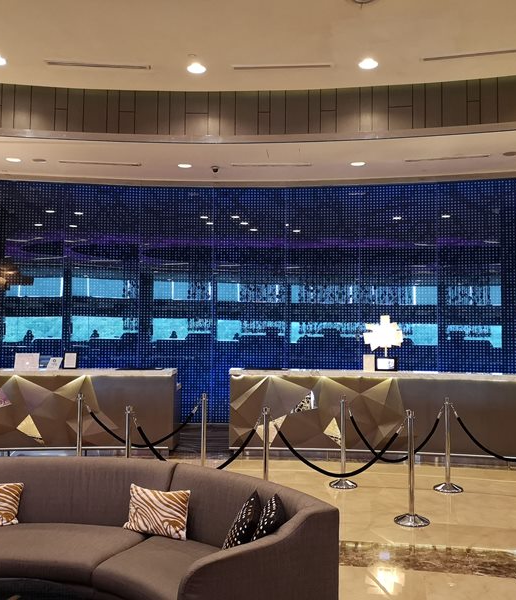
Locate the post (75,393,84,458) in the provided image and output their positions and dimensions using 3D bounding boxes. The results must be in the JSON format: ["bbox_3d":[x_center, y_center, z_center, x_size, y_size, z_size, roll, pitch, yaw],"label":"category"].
[{"bbox_3d":[-1.899,1.480,6.650,0.310,0.955,0.310,0,-3,0],"label":"post"}]

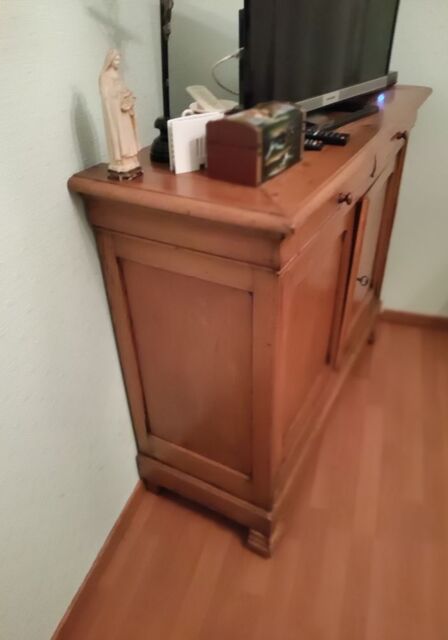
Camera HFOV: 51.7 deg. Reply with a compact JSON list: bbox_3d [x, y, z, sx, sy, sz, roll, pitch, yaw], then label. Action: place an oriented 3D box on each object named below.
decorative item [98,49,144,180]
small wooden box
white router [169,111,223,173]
[{"bbox_3d":[-0.195,-0.379,0.866,0.046,0.218,0.057,19,40,27],"label":"decorative item"},{"bbox_3d":[0.064,-0.353,0.912,0.114,0.108,0.179,21,41,29],"label":"small wooden box"},{"bbox_3d":[-0.053,-0.358,0.936,0.118,0.099,0.024,-21,38,-27],"label":"white router"}]

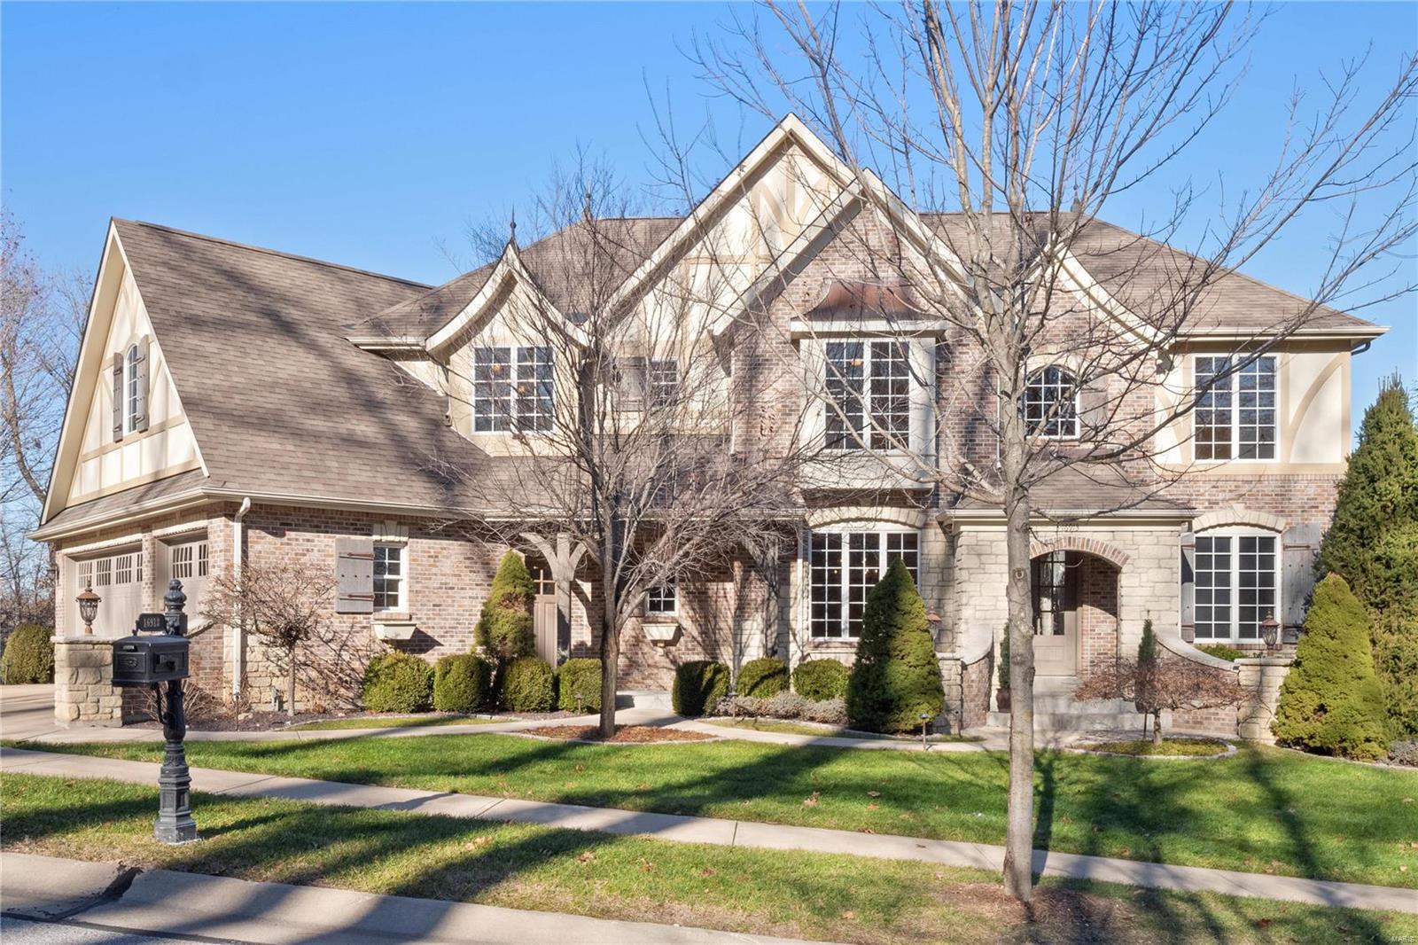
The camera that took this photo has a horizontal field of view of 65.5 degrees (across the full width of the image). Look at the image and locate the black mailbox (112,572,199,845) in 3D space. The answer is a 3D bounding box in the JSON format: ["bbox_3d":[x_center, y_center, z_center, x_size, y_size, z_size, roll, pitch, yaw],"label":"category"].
[{"bbox_3d":[-3.480,1.557,7.020,0.260,1.680,0.580,0,-3,9],"label":"black mailbox"}]

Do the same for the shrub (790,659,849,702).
[{"bbox_3d":[2.010,3.757,19.900,1.020,0.860,1.020,0,-2,1],"label":"shrub"}]

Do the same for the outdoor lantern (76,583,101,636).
[{"bbox_3d":[-9.068,1.997,16.100,0.370,0.770,0.370,2,-2,-43],"label":"outdoor lantern"}]

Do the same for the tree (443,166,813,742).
[{"bbox_3d":[-1.164,-0.358,16.200,5.600,8.450,5.200,0,-2,1],"label":"tree"}]

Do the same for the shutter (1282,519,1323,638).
[{"bbox_3d":[9.865,1.797,18.350,0.660,1.960,0.060,0,-2,0],"label":"shutter"}]

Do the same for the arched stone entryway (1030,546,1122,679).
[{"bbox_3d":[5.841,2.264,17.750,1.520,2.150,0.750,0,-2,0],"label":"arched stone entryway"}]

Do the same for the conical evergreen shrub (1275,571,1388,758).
[{"bbox_3d":[9.817,3.040,17.400,1.820,2.850,1.820,0,-2,1],"label":"conical evergreen shrub"}]

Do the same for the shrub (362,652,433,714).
[{"bbox_3d":[-5.167,3.492,18.300,1.180,1.020,1.150,0,-2,1],"label":"shrub"}]

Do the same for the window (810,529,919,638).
[{"bbox_3d":[2.534,1.803,17.950,1.770,1.800,0.140,0,-2,0],"label":"window"}]

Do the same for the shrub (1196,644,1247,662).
[{"bbox_3d":[8.115,3.111,17.500,0.880,0.780,0.850,0,-2,0],"label":"shrub"}]

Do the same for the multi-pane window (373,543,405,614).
[{"bbox_3d":[-4.887,1.603,16.800,0.560,1.060,0.130,2,-3,-41],"label":"multi-pane window"}]

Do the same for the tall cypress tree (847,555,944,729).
[{"bbox_3d":[2.701,2.523,16.000,1.380,2.500,1.380,0,-2,0],"label":"tall cypress tree"}]

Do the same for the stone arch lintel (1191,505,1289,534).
[{"bbox_3d":[8.745,0.766,18.150,1.550,0.460,0.180,0,0,2],"label":"stone arch lintel"}]

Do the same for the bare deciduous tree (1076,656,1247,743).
[{"bbox_3d":[6.920,3.496,16.900,2.550,1.380,2.400,0,-2,1],"label":"bare deciduous tree"}]

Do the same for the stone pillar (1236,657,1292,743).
[{"bbox_3d":[9.194,3.726,18.100,0.760,1.370,0.760,0,-2,1],"label":"stone pillar"}]

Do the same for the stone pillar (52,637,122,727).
[{"bbox_3d":[-9.068,3.048,16.100,0.760,1.290,0.760,2,-2,-43],"label":"stone pillar"}]

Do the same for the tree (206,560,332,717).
[{"bbox_3d":[-5.961,2.290,15.000,1.720,2.100,1.650,0,-2,0],"label":"tree"}]

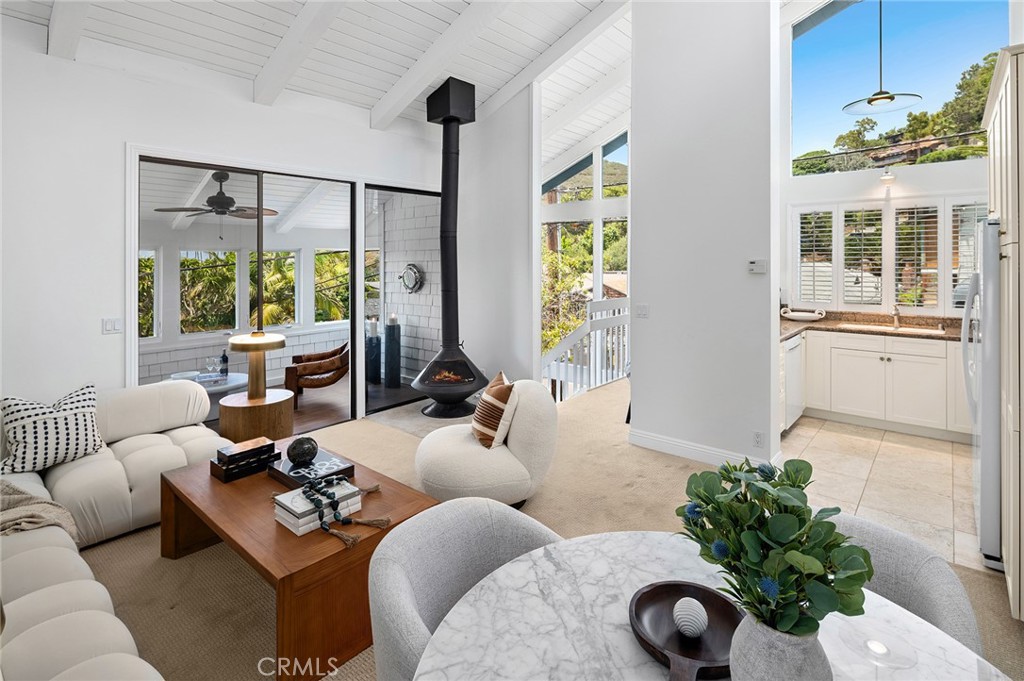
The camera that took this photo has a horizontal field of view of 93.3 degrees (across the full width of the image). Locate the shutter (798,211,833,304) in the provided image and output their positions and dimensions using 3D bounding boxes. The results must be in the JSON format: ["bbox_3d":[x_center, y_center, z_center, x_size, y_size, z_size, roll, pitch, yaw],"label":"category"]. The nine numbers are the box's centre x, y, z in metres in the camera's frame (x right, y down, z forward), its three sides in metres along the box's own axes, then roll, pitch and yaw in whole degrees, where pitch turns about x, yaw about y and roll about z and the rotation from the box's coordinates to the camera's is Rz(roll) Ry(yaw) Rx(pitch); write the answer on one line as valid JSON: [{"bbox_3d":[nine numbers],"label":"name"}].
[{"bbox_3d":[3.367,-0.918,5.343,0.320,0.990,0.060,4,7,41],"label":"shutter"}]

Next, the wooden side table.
[{"bbox_3d":[-1.980,0.690,3.760,0.500,0.500,0.500,4,7,41],"label":"wooden side table"}]

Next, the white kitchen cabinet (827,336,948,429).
[{"bbox_3d":[3.664,0.321,4.712,0.860,0.790,0.600,4,7,41],"label":"white kitchen cabinet"}]

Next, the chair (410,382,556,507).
[{"bbox_3d":[-0.190,0.630,3.150,0.840,0.750,0.750,-2,5,-21],"label":"chair"}]

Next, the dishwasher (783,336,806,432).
[{"bbox_3d":[2.380,0.332,4.664,0.600,0.800,0.610,4,7,41],"label":"dishwasher"}]

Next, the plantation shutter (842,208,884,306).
[{"bbox_3d":[3.570,-0.860,4.940,0.350,1.000,0.055,4,7,41],"label":"plantation shutter"}]

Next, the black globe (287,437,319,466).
[{"bbox_3d":[-1.126,0.597,2.600,0.150,0.150,0.150,4,7,41],"label":"black globe"}]

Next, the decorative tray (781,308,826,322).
[{"bbox_3d":[3.080,-0.265,5.120,0.440,0.110,0.230,4,7,41],"label":"decorative tray"}]

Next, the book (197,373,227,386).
[{"bbox_3d":[-3.075,0.400,4.950,0.190,0.040,0.260,4,7,41],"label":"book"}]

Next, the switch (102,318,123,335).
[{"bbox_3d":[-2.849,-0.100,3.451,0.015,0.112,0.116,4,7,41],"label":"switch"}]

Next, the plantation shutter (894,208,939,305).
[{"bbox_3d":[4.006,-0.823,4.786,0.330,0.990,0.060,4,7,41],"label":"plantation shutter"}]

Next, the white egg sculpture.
[{"bbox_3d":[0.380,0.590,1.030,0.070,0.072,0.074,2,5,20],"label":"white egg sculpture"}]

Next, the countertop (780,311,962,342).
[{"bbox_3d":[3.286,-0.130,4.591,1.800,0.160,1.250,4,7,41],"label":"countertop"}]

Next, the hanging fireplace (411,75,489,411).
[{"bbox_3d":[-0.640,-0.950,4.920,0.810,3.400,0.810,0,5,0],"label":"hanging fireplace"}]

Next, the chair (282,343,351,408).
[{"bbox_3d":[-2.080,0.310,5.420,0.780,0.720,0.740,-2,5,-17],"label":"chair"}]

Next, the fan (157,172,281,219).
[{"bbox_3d":[-2.940,-1.490,4.880,1.280,0.420,1.280,4,7,41],"label":"fan"}]

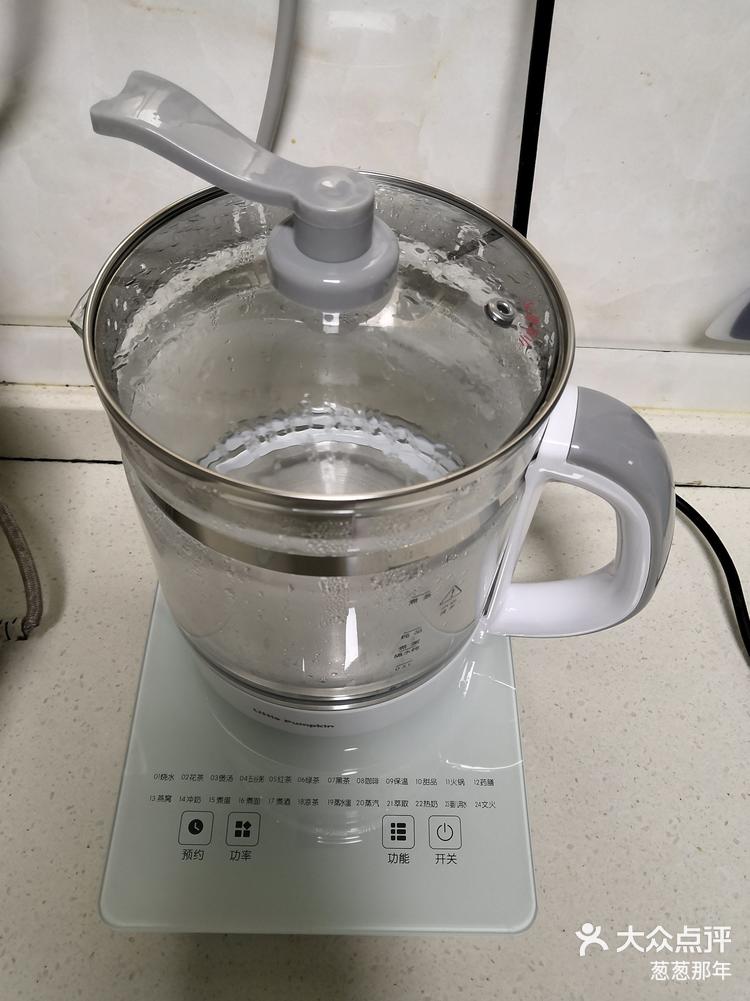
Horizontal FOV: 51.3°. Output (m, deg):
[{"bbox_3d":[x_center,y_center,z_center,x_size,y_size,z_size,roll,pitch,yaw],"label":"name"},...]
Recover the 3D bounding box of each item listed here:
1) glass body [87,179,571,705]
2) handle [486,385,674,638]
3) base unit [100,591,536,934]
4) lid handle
[{"bbox_3d":[-0.017,-0.022,0.323,0.165,0.153,0.165,1,55,-2],"label":"glass body"},{"bbox_3d":[0.085,0.016,0.315,0.062,0.141,0.035,17,56,9],"label":"handle"},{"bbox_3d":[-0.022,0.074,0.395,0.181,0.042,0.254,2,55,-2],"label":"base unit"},{"bbox_3d":[-0.037,-0.094,0.237,0.095,0.046,0.042,18,56,10],"label":"lid handle"}]

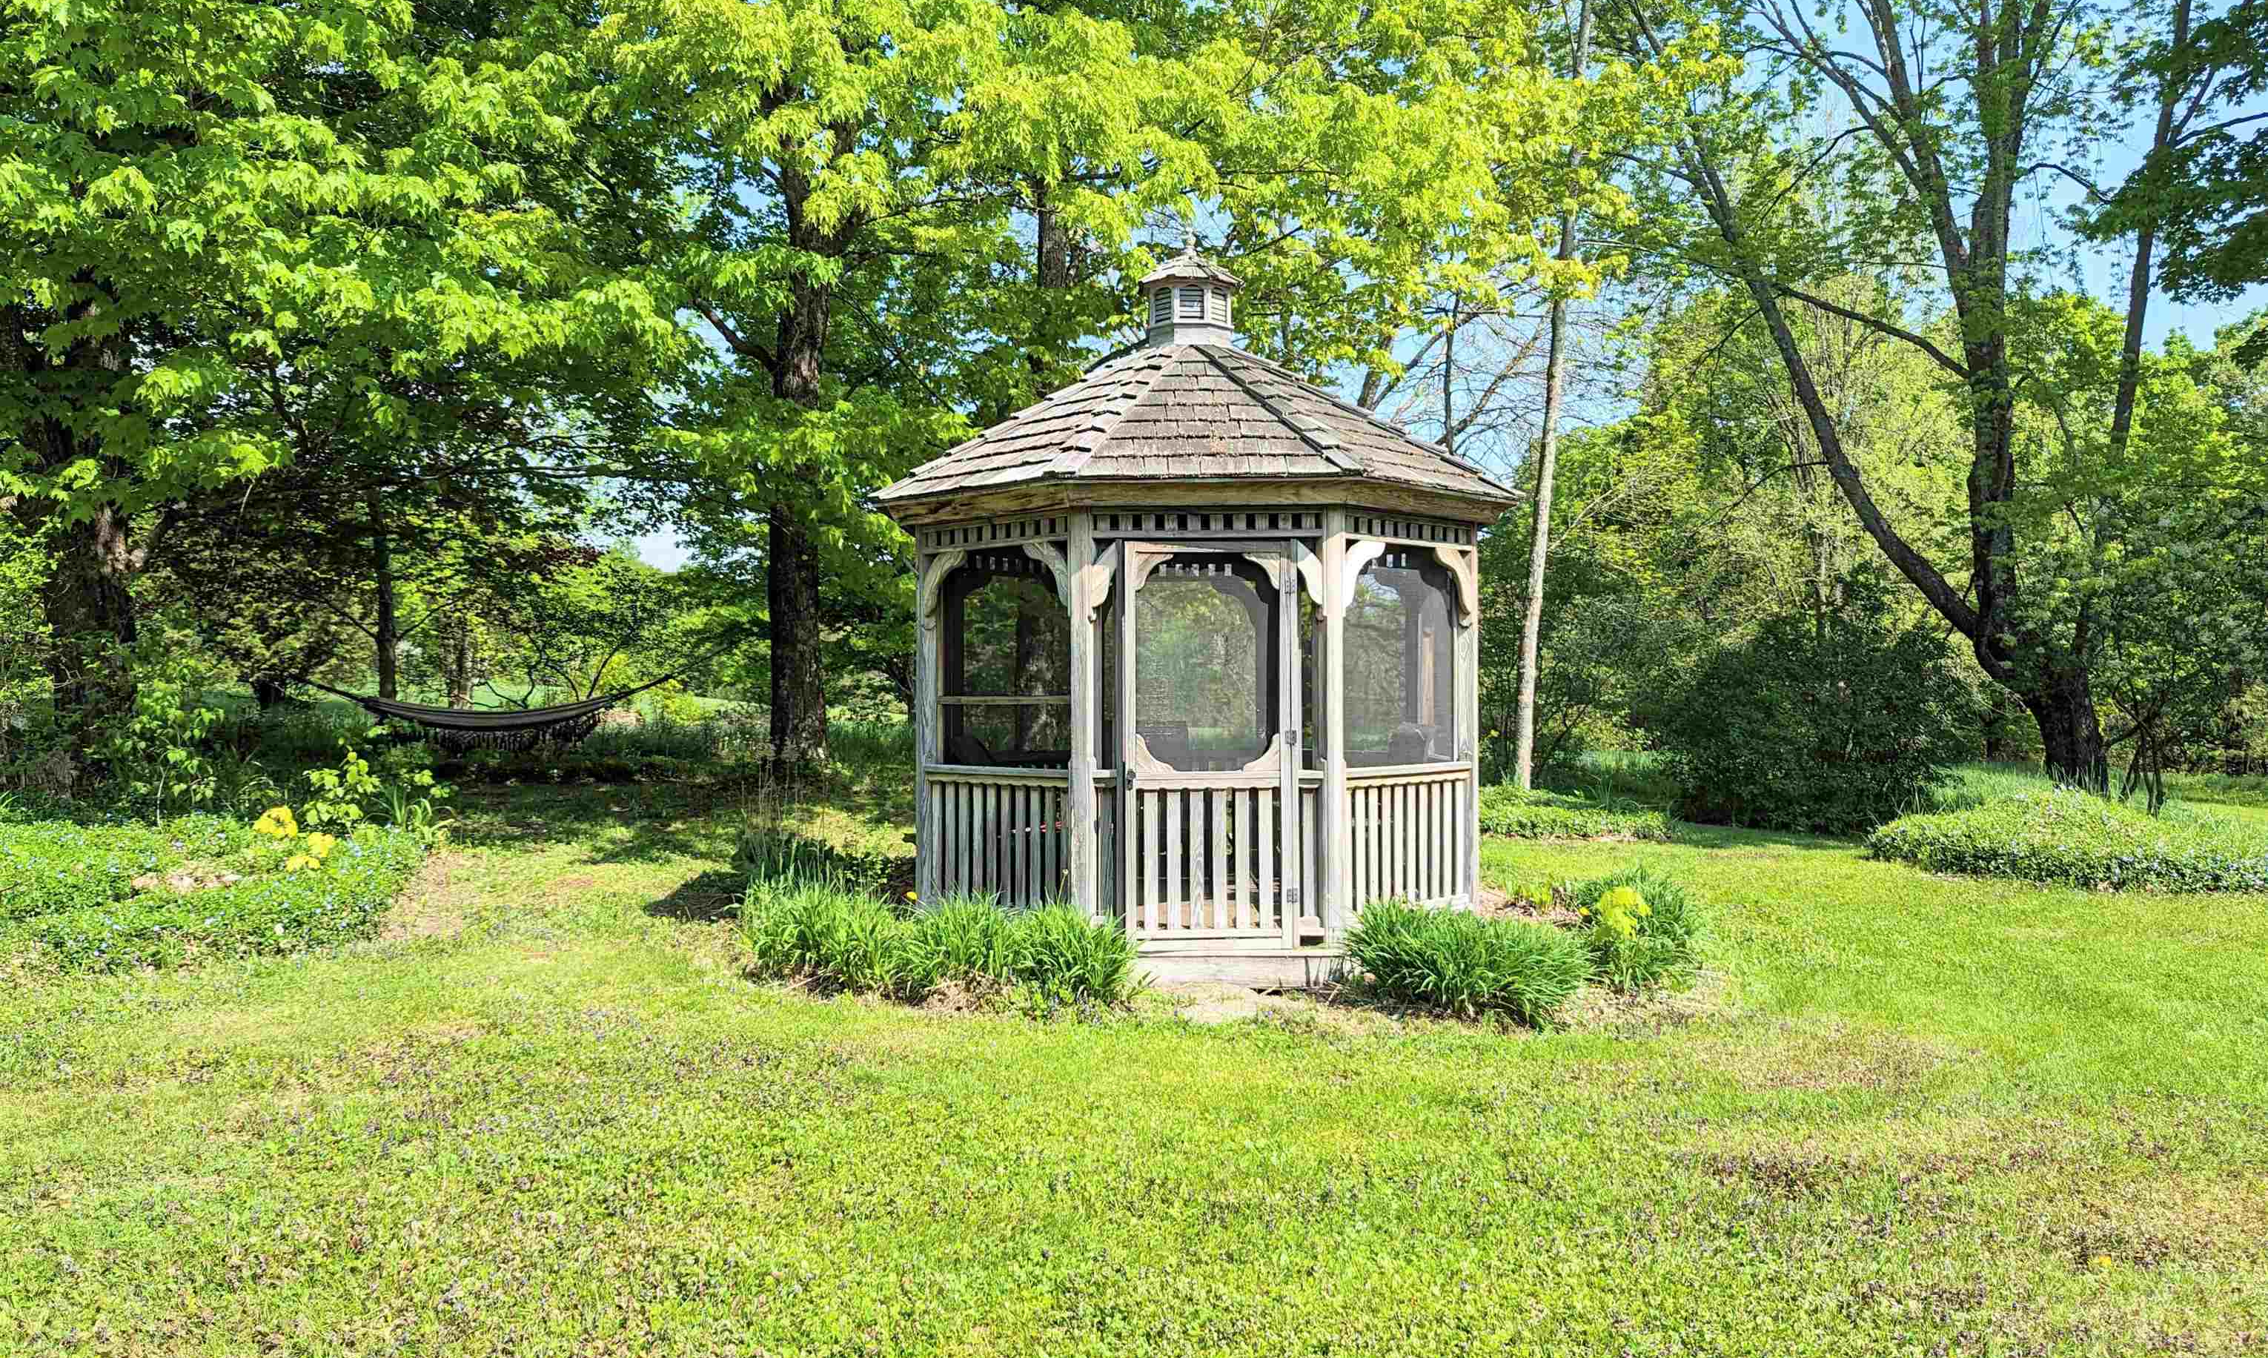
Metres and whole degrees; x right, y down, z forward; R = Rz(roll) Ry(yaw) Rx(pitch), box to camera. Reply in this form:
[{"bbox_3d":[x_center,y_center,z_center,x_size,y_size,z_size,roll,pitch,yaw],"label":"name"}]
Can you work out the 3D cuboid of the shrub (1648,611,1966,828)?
[{"bbox_3d":[6.931,0.401,16.095,2.950,2.280,2.600,0,-1,-1],"label":"shrub"}]

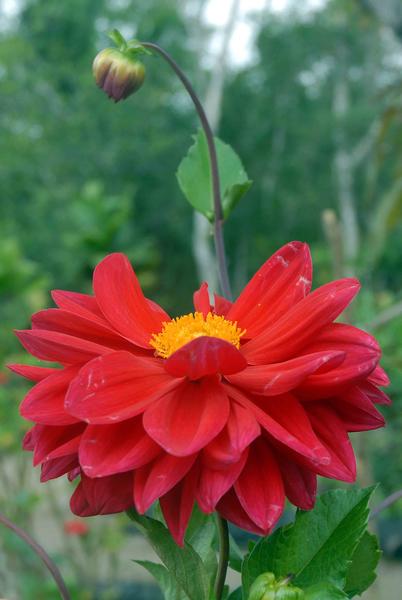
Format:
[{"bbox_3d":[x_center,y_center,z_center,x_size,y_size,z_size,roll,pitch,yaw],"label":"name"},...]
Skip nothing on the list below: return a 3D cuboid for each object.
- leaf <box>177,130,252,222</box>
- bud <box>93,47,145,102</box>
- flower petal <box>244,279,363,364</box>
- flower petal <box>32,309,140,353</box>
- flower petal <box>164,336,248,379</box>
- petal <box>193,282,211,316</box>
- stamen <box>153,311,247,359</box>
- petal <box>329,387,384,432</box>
[{"bbox_3d":[0.006,-0.055,0.345,0.033,0.041,0.010,-6,0,0],"label":"leaf"},{"bbox_3d":[-0.035,-0.096,0.330,0.021,0.022,0.021,7,0,0],"label":"bud"},{"bbox_3d":[0.039,0.008,0.298,0.052,0.009,0.020,-31,35,-9],"label":"flower petal"},{"bbox_3d":[-0.043,0.013,0.304,0.051,0.008,0.017,13,40,17],"label":"flower petal"},{"bbox_3d":[0.002,0.021,0.277,0.030,0.017,0.012,0,18,0],"label":"flower petal"},{"bbox_3d":[0.000,0.000,0.322,0.009,0.015,0.006,0,-6,0],"label":"petal"},{"bbox_3d":[-0.001,0.016,0.299,0.036,0.012,0.036,-5,27,2],"label":"stamen"},{"bbox_3d":[0.054,0.040,0.293,0.032,0.008,0.019,24,26,11],"label":"petal"}]

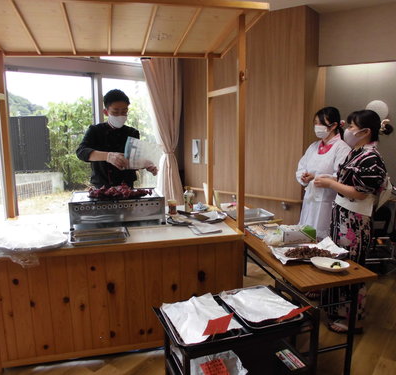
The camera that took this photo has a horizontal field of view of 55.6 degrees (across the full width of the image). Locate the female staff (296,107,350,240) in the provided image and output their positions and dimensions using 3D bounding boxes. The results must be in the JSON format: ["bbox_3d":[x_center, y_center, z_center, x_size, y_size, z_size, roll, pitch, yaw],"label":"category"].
[{"bbox_3d":[1.092,0.134,3.247,0.420,1.620,0.500,-4,10,-20],"label":"female staff"}]

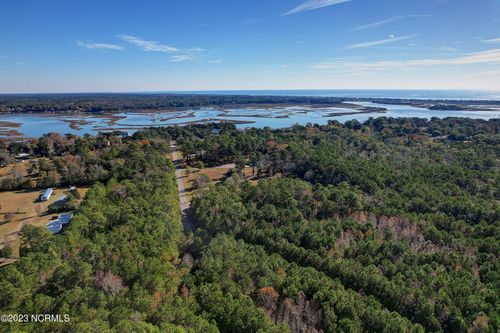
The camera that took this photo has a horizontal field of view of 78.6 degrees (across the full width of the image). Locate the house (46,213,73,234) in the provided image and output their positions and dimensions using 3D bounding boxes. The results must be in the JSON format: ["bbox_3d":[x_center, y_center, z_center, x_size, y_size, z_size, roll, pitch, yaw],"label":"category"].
[{"bbox_3d":[-128.005,38.568,207.811,10.000,5.000,25.000,-4,15,-13],"label":"house"}]

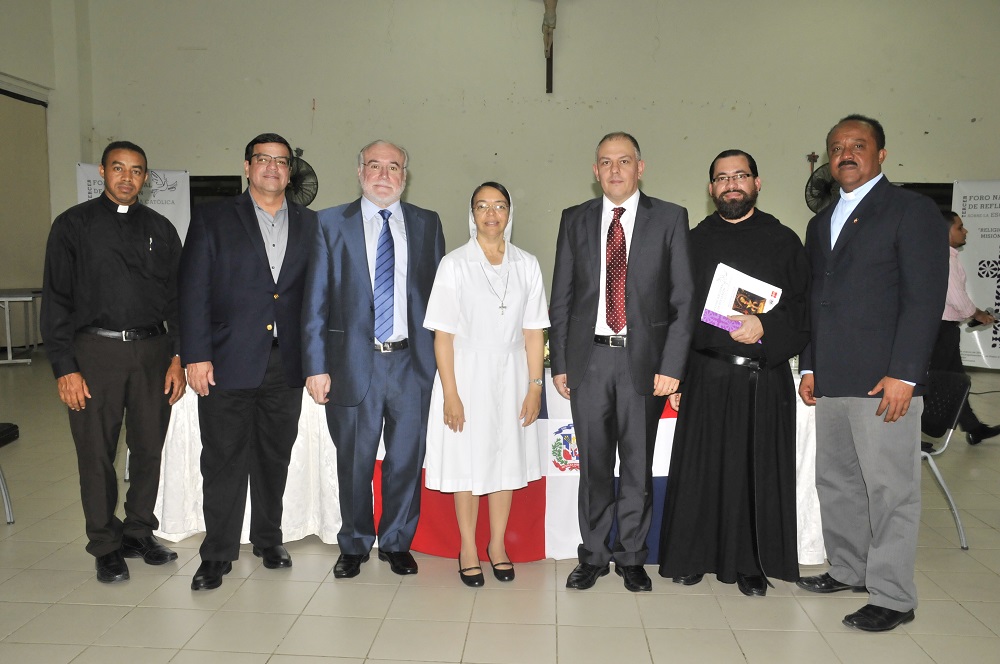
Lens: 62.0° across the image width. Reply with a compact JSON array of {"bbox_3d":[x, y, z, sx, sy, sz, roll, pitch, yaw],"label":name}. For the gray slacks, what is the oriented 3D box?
[{"bbox_3d":[1.377,0.508,3.086,0.310,0.970,0.400,-2,6,-30],"label":"gray slacks"}]

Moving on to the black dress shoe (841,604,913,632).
[{"bbox_3d":[1.351,0.974,2.952,0.312,0.105,0.110,-2,6,-26],"label":"black dress shoe"}]

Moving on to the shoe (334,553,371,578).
[{"bbox_3d":[-0.604,0.907,3.410,0.105,0.105,0.292,1,5,7],"label":"shoe"}]

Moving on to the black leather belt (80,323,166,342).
[{"bbox_3d":[-1.494,0.008,3.286,0.360,0.062,0.255,-2,6,-30],"label":"black leather belt"}]

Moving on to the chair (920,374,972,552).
[{"bbox_3d":[1.767,0.555,3.858,0.530,0.790,0.510,-1,5,-15],"label":"chair"}]

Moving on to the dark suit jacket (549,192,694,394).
[{"bbox_3d":[0.477,-0.158,3.268,0.550,0.790,0.300,2,5,12],"label":"dark suit jacket"}]

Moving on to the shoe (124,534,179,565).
[{"bbox_3d":[-1.472,0.890,3.473,0.300,0.105,0.107,3,6,23],"label":"shoe"}]

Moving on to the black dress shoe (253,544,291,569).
[{"bbox_3d":[-0.957,0.896,3.490,0.105,0.105,0.292,-3,6,-33],"label":"black dress shoe"}]

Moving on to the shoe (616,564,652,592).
[{"bbox_3d":[0.530,0.935,3.288,0.102,0.100,0.278,-1,5,-17],"label":"shoe"}]

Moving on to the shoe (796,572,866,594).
[{"bbox_3d":[1.304,0.950,3.239,0.290,0.100,0.105,1,5,-1],"label":"shoe"}]

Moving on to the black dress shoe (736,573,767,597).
[{"bbox_3d":[0.964,0.942,3.280,0.105,0.100,0.285,1,5,-3],"label":"black dress shoe"}]

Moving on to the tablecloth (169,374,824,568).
[{"bbox_3d":[-0.058,0.545,3.784,2.820,0.740,0.600,1,5,3],"label":"tablecloth"}]

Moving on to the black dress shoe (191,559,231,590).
[{"bbox_3d":[-1.125,0.913,3.274,0.105,0.105,0.292,1,5,5],"label":"black dress shoe"}]

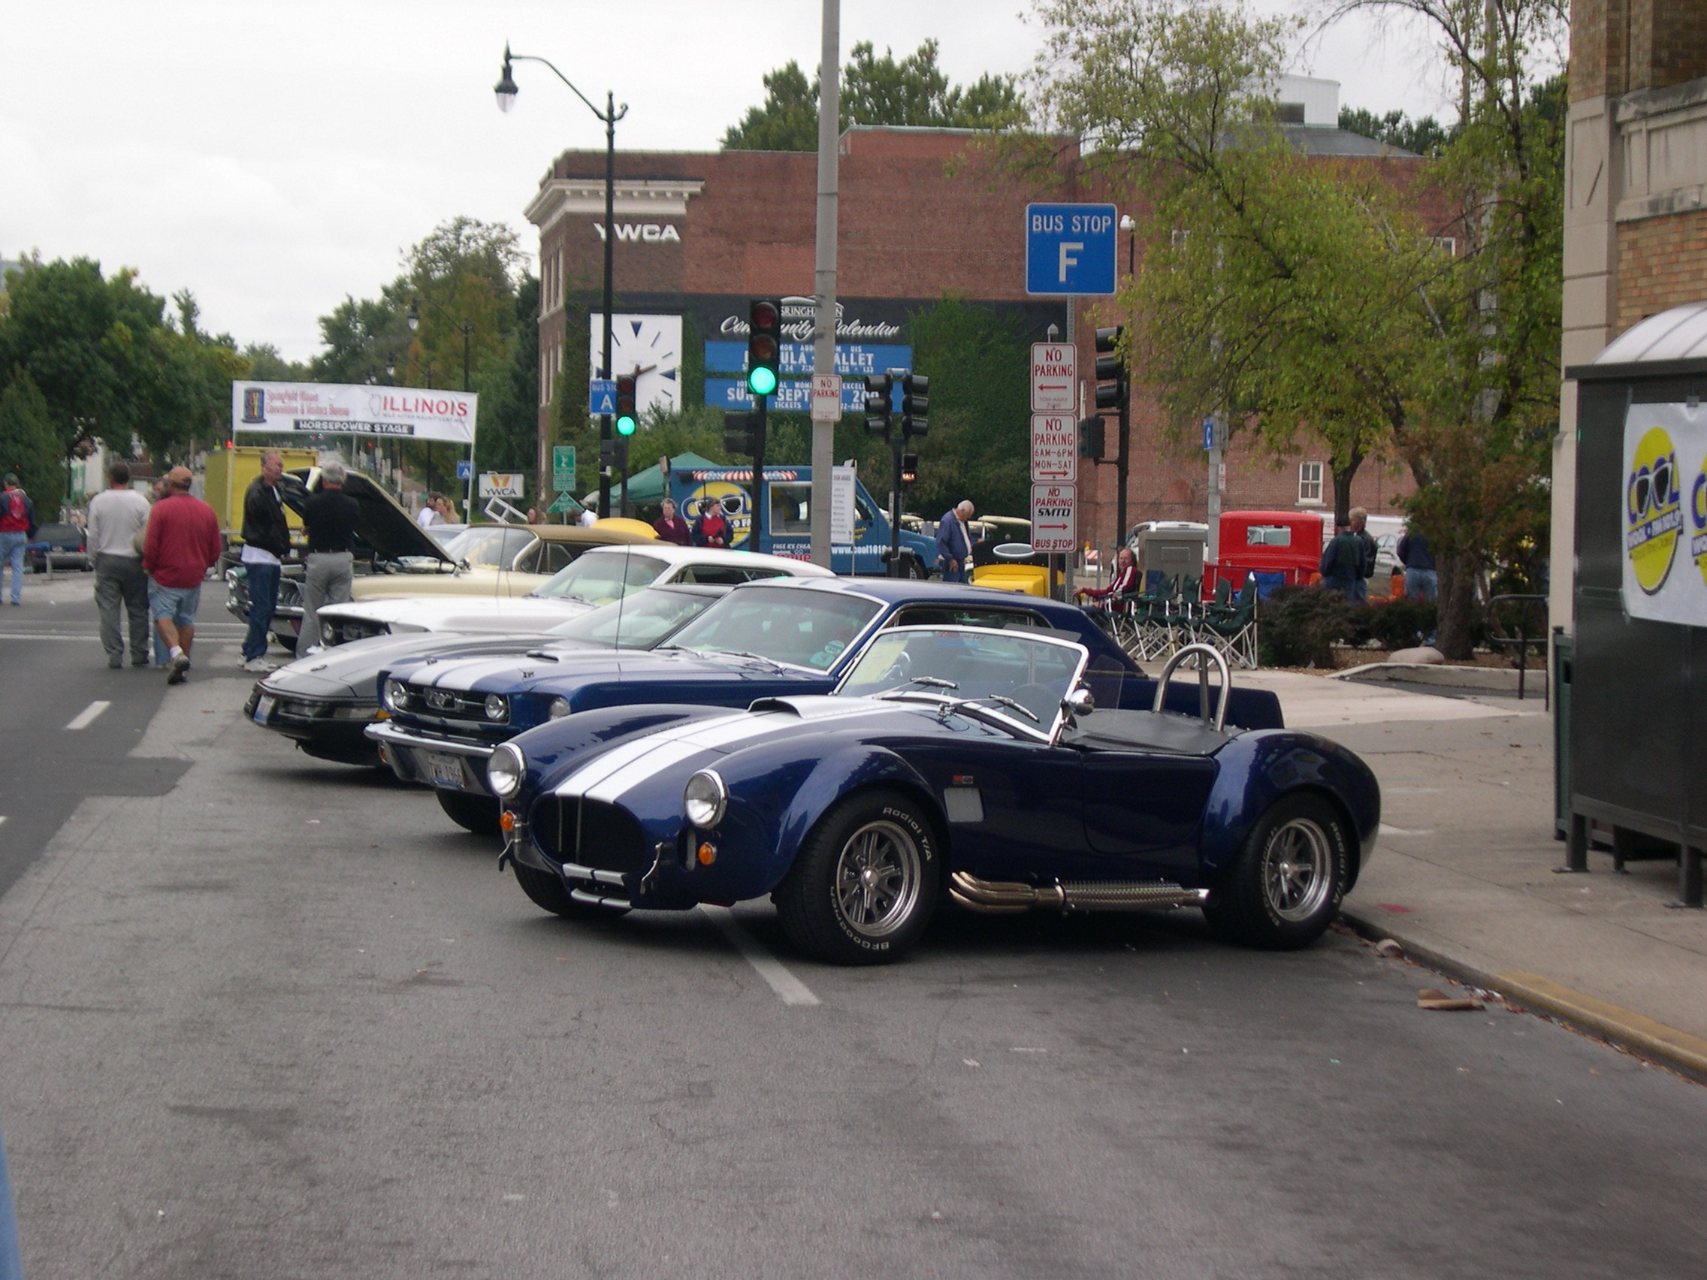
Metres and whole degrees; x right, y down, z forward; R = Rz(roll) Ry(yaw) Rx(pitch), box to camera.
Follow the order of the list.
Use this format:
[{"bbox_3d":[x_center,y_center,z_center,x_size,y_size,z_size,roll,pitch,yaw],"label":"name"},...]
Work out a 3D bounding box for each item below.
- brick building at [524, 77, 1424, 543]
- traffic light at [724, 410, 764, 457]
[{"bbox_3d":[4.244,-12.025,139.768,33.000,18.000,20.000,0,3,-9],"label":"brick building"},{"bbox_3d":[-1.239,-2.329,40.000,0.450,0.530,0.330,0,3,-9],"label":"traffic light"}]

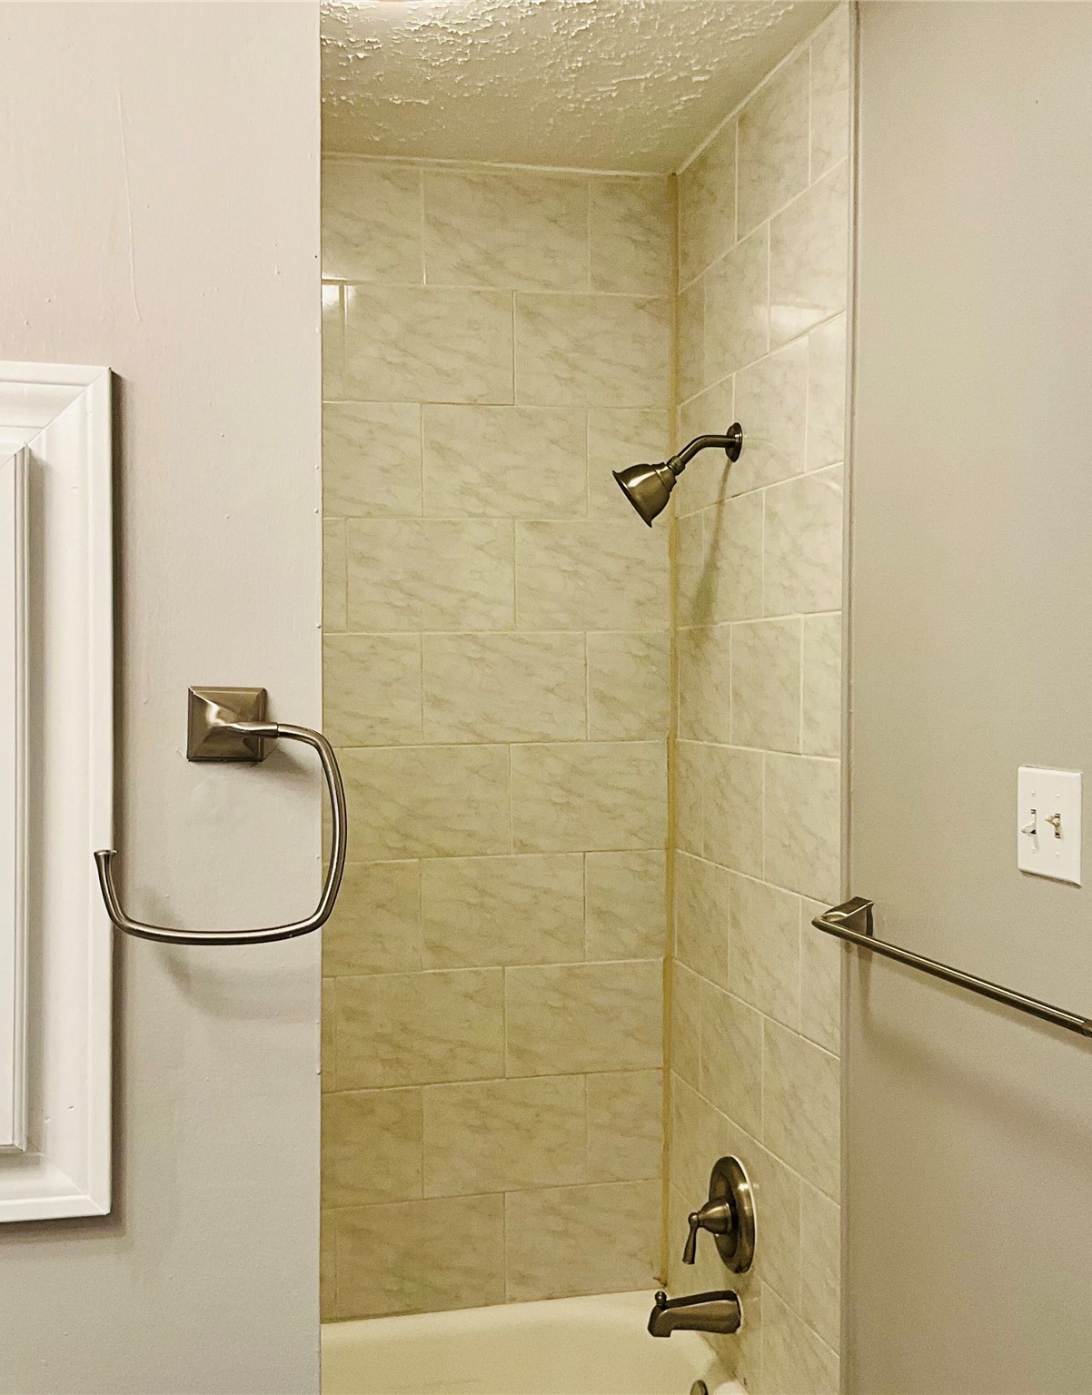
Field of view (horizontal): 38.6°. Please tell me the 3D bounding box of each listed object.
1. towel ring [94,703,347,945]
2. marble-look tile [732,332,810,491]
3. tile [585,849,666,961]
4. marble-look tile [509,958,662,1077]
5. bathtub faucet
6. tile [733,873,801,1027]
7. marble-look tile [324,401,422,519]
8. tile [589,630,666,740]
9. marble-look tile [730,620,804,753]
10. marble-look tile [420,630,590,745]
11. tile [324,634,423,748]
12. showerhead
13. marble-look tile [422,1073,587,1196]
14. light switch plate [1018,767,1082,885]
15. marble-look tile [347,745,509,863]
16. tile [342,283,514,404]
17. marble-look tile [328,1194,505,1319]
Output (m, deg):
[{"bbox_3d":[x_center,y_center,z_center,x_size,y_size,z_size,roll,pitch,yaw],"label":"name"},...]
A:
[{"bbox_3d":[-0.227,0.084,1.094,0.169,0.171,0.068,0,1,-14],"label":"towel ring"},{"bbox_3d":[0.345,-0.423,2.390,0.010,0.202,0.306,0,1,-13],"label":"marble-look tile"},{"bbox_3d":[0.150,0.385,2.885,0.159,0.203,0.010,0,1,-14],"label":"tile"},{"bbox_3d":[0.071,0.592,2.858,0.294,0.200,0.010,0,1,-13],"label":"marble-look tile"},{"bbox_3d":[0.236,0.995,2.531,0.145,0.073,0.060,0,1,-13],"label":"bathtub faucet"},{"bbox_3d":[0.340,0.386,2.410,0.010,0.202,0.304,0,1,-13],"label":"tile"},{"bbox_3d":[-0.368,-0.423,2.741,0.302,0.200,0.010,0,1,-13],"label":"marble-look tile"},{"bbox_3d":[0.155,-0.021,2.881,0.159,0.200,0.010,0,1,-14],"label":"tile"},{"bbox_3d":[0.346,-0.019,2.435,0.012,0.203,0.305,0,1,-13],"label":"marble-look tile"},{"bbox_3d":[-0.073,-0.017,2.815,0.302,0.200,0.010,0,1,-13],"label":"marble-look tile"},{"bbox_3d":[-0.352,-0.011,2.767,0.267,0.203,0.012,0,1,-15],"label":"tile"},{"bbox_3d":[0.205,-0.363,2.520,0.207,0.177,0.107,0,1,-13],"label":"showerhead"},{"bbox_3d":[-0.074,0.801,2.856,0.304,0.203,0.012,0,1,-15],"label":"marble-look tile"},{"bbox_3d":[0.522,0.132,1.619,0.012,0.114,0.117,0,1,-13],"label":"light switch plate"},{"bbox_3d":[-0.210,0.186,2.787,0.298,0.200,0.010,0,1,-13],"label":"marble-look tile"},{"bbox_3d":[-0.208,-0.630,2.796,0.307,0.203,0.012,0,1,-15],"label":"tile"},{"bbox_3d":[-0.223,1.001,2.796,0.306,0.202,0.010,0,1,-13],"label":"marble-look tile"}]

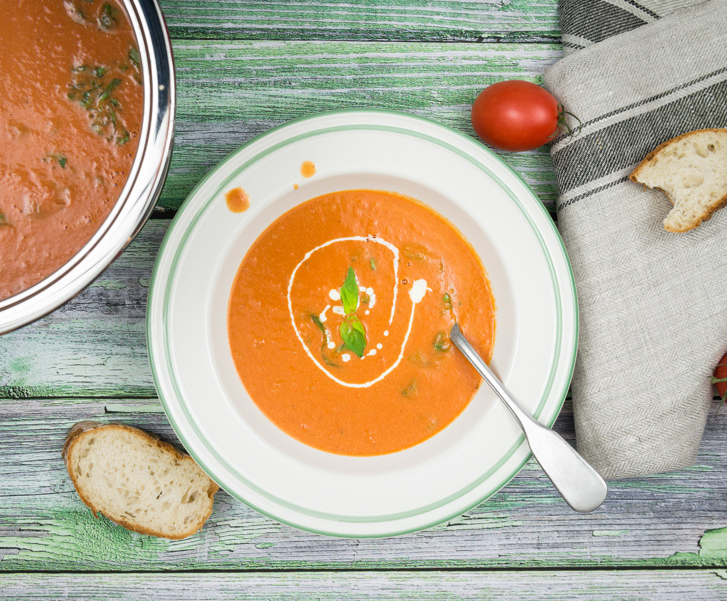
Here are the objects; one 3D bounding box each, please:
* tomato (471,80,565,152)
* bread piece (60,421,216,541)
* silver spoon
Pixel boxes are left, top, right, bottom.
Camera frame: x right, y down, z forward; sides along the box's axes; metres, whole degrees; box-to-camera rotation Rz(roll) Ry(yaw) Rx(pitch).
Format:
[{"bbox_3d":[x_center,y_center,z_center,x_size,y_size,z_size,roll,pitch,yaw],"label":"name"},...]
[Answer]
[{"bbox_3d":[0.089,-0.106,0.634,0.053,0.041,0.041,3,90,0],"label":"tomato"},{"bbox_3d":[-0.133,0.105,0.646,0.093,0.018,0.054,30,90,0],"label":"bread piece"},{"bbox_3d":[0.070,0.039,0.626,0.042,0.025,0.194,-39,78,0],"label":"silver spoon"}]

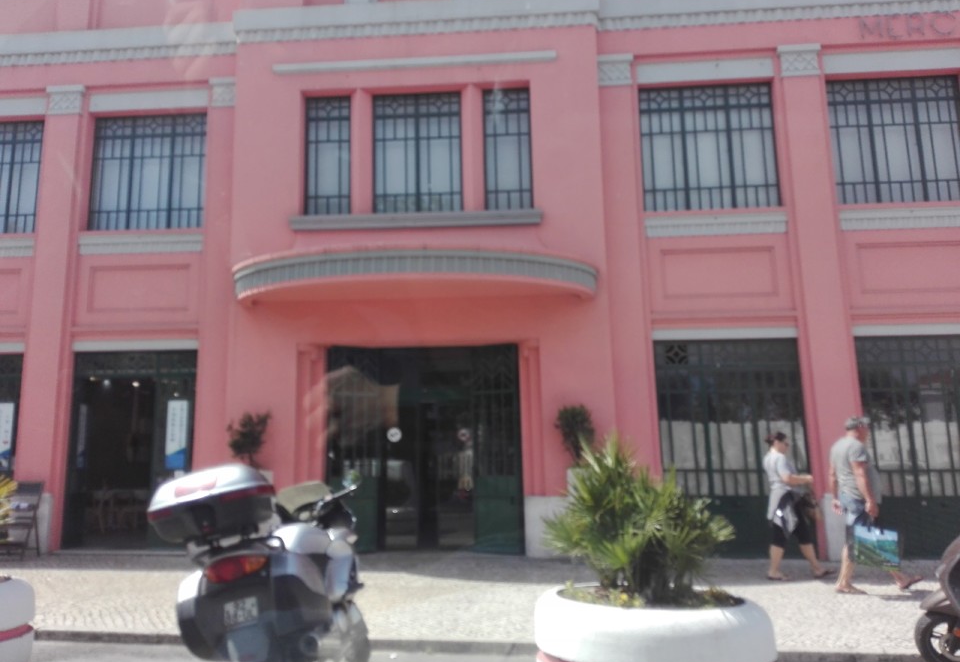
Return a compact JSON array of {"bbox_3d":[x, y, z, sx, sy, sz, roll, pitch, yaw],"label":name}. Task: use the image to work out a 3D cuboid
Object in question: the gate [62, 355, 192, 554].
[{"bbox_3d":[-4.925,1.661,10.644,1.860,2.771,0.150,-2,-9,4],"label":"gate"}]

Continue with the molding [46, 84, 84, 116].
[{"bbox_3d":[-6.239,-3.454,11.345,0.612,0.467,0.170,-2,-9,4],"label":"molding"}]

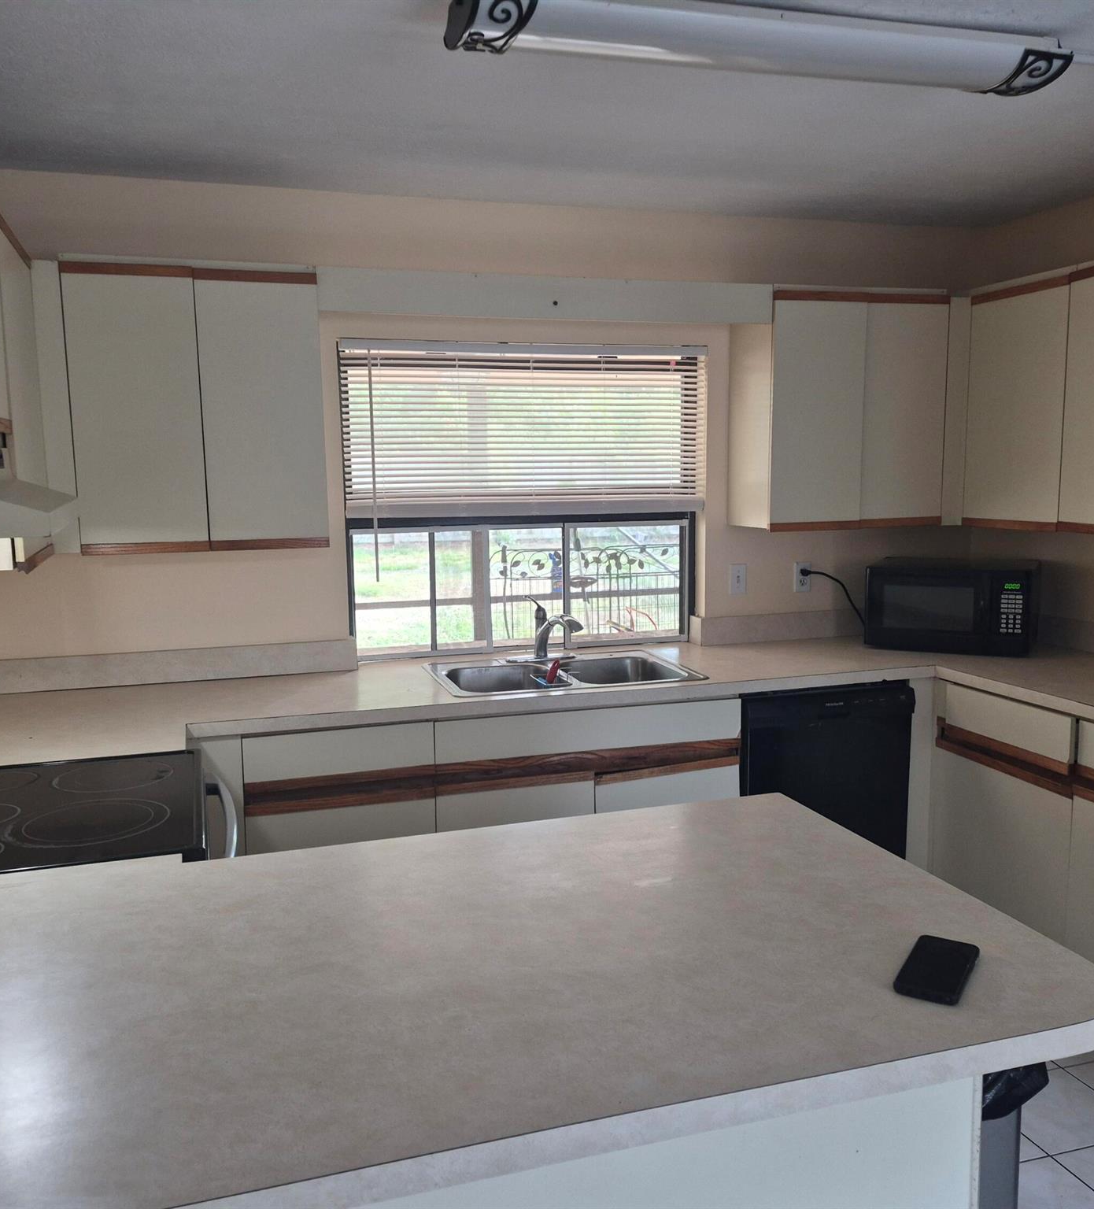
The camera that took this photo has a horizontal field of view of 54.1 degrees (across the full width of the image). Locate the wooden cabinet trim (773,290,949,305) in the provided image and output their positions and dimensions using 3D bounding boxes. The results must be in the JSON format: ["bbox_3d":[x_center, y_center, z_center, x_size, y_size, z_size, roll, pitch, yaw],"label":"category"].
[{"bbox_3d":[1.104,-1.067,3.744,0.714,0.031,0.021,-3,8,-18],"label":"wooden cabinet trim"}]

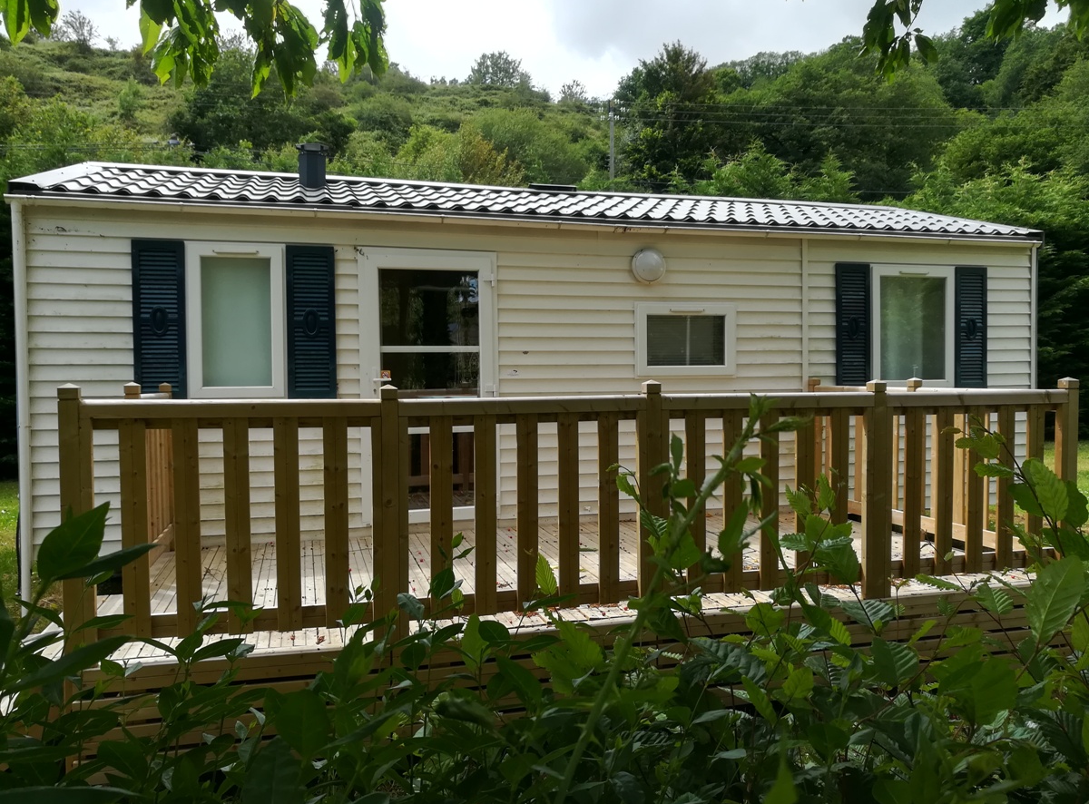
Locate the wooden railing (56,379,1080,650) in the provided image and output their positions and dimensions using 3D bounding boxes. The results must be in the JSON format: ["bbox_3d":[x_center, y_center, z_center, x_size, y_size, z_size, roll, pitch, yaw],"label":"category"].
[{"bbox_3d":[0.230,0.416,4.851,4.938,1.085,2.344,-1,2,-16],"label":"wooden railing"}]

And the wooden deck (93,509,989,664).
[{"bbox_3d":[0.227,1.037,4.894,4.981,0.160,2.463,-1,2,-16],"label":"wooden deck"}]

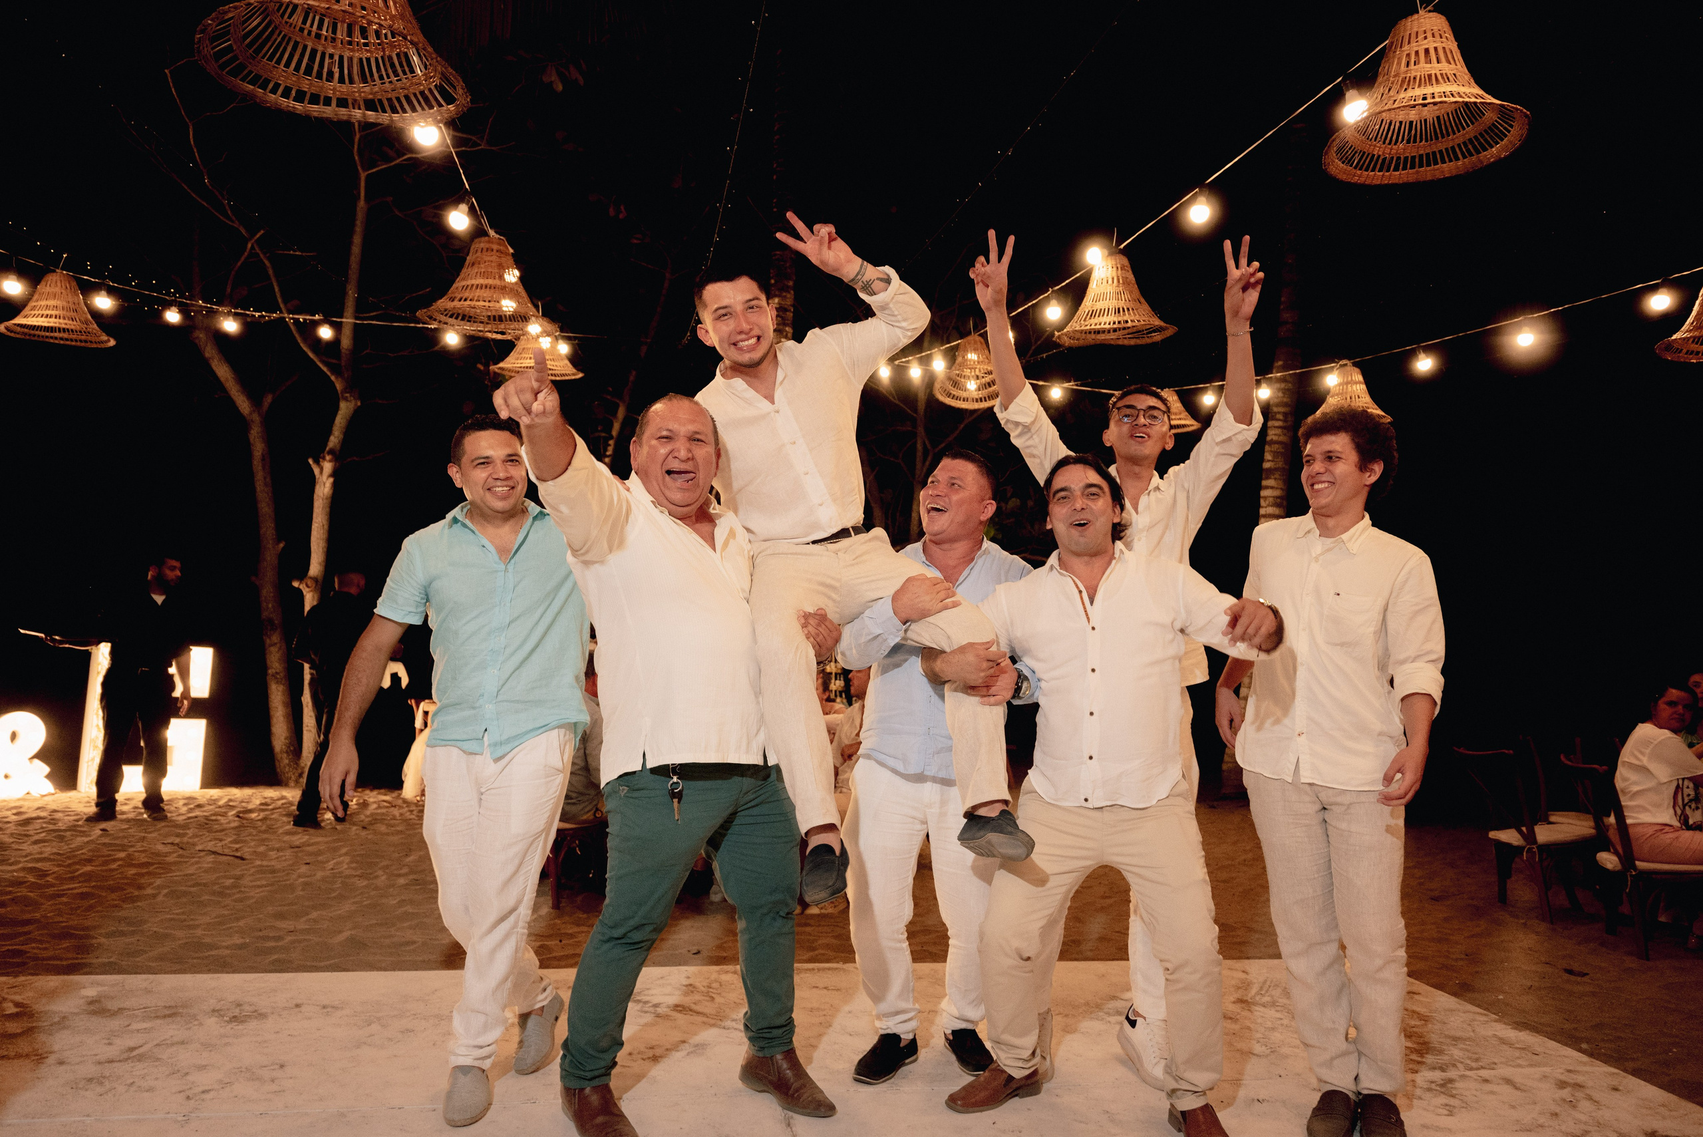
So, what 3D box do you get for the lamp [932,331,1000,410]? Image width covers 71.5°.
[{"bbox_3d":[0.751,-1.228,7.211,0.500,0.380,0.500,1,-4,0],"label":"lamp"}]

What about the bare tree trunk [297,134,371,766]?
[{"bbox_3d":[-4.212,-0.926,9.588,0.500,5.300,0.420,1,-4,0],"label":"bare tree trunk"}]

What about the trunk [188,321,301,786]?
[{"bbox_3d":[-4.848,-0.152,9.529,0.900,3.720,0.500,1,-4,0],"label":"trunk"}]

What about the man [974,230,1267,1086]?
[{"bbox_3d":[0.740,0.234,3.243,0.800,2.300,0.520,1,-4,8],"label":"man"}]

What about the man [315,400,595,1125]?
[{"bbox_3d":[-1.000,0.468,3.102,0.720,1.740,0.560,2,-4,-12],"label":"man"}]

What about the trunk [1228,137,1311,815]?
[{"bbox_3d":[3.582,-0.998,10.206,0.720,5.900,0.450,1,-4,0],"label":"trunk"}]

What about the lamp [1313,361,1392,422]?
[{"bbox_3d":[2.903,-1.045,6.900,0.500,0.360,0.500,1,-4,0],"label":"lamp"}]

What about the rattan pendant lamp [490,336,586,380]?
[{"bbox_3d":[-1.744,-1.246,6.587,0.500,0.360,0.500,1,-4,0],"label":"rattan pendant lamp"}]

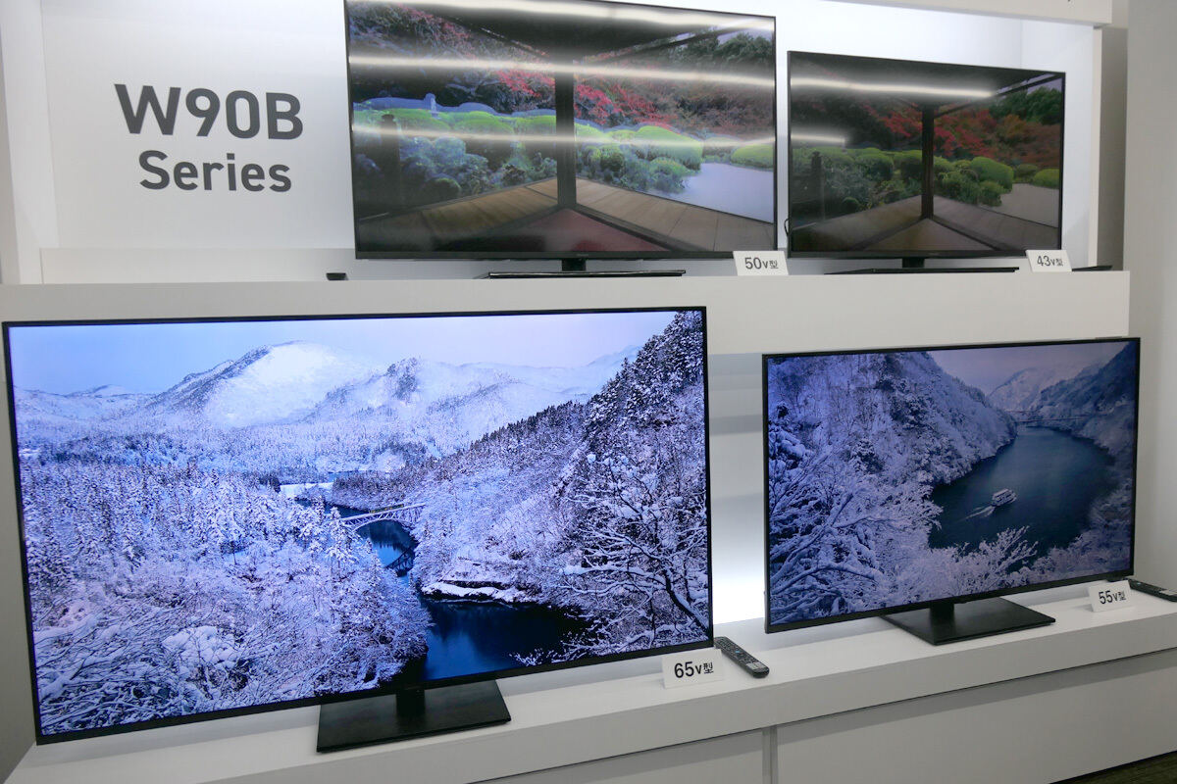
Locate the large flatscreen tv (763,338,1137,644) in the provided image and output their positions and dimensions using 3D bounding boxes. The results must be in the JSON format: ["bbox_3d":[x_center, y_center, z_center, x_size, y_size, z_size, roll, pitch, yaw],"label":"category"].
[{"bbox_3d":[1.031,0.251,2.158,1.240,0.757,0.250,-3,5,-17],"label":"large flatscreen tv"}]

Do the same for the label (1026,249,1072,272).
[{"bbox_3d":[1.358,-0.387,2.320,0.146,0.069,0.025,-3,5,-16],"label":"label"}]

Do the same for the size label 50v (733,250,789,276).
[{"bbox_3d":[0.461,-0.345,2.108,0.146,0.069,0.025,-3,5,-15],"label":"size label 50v"}]

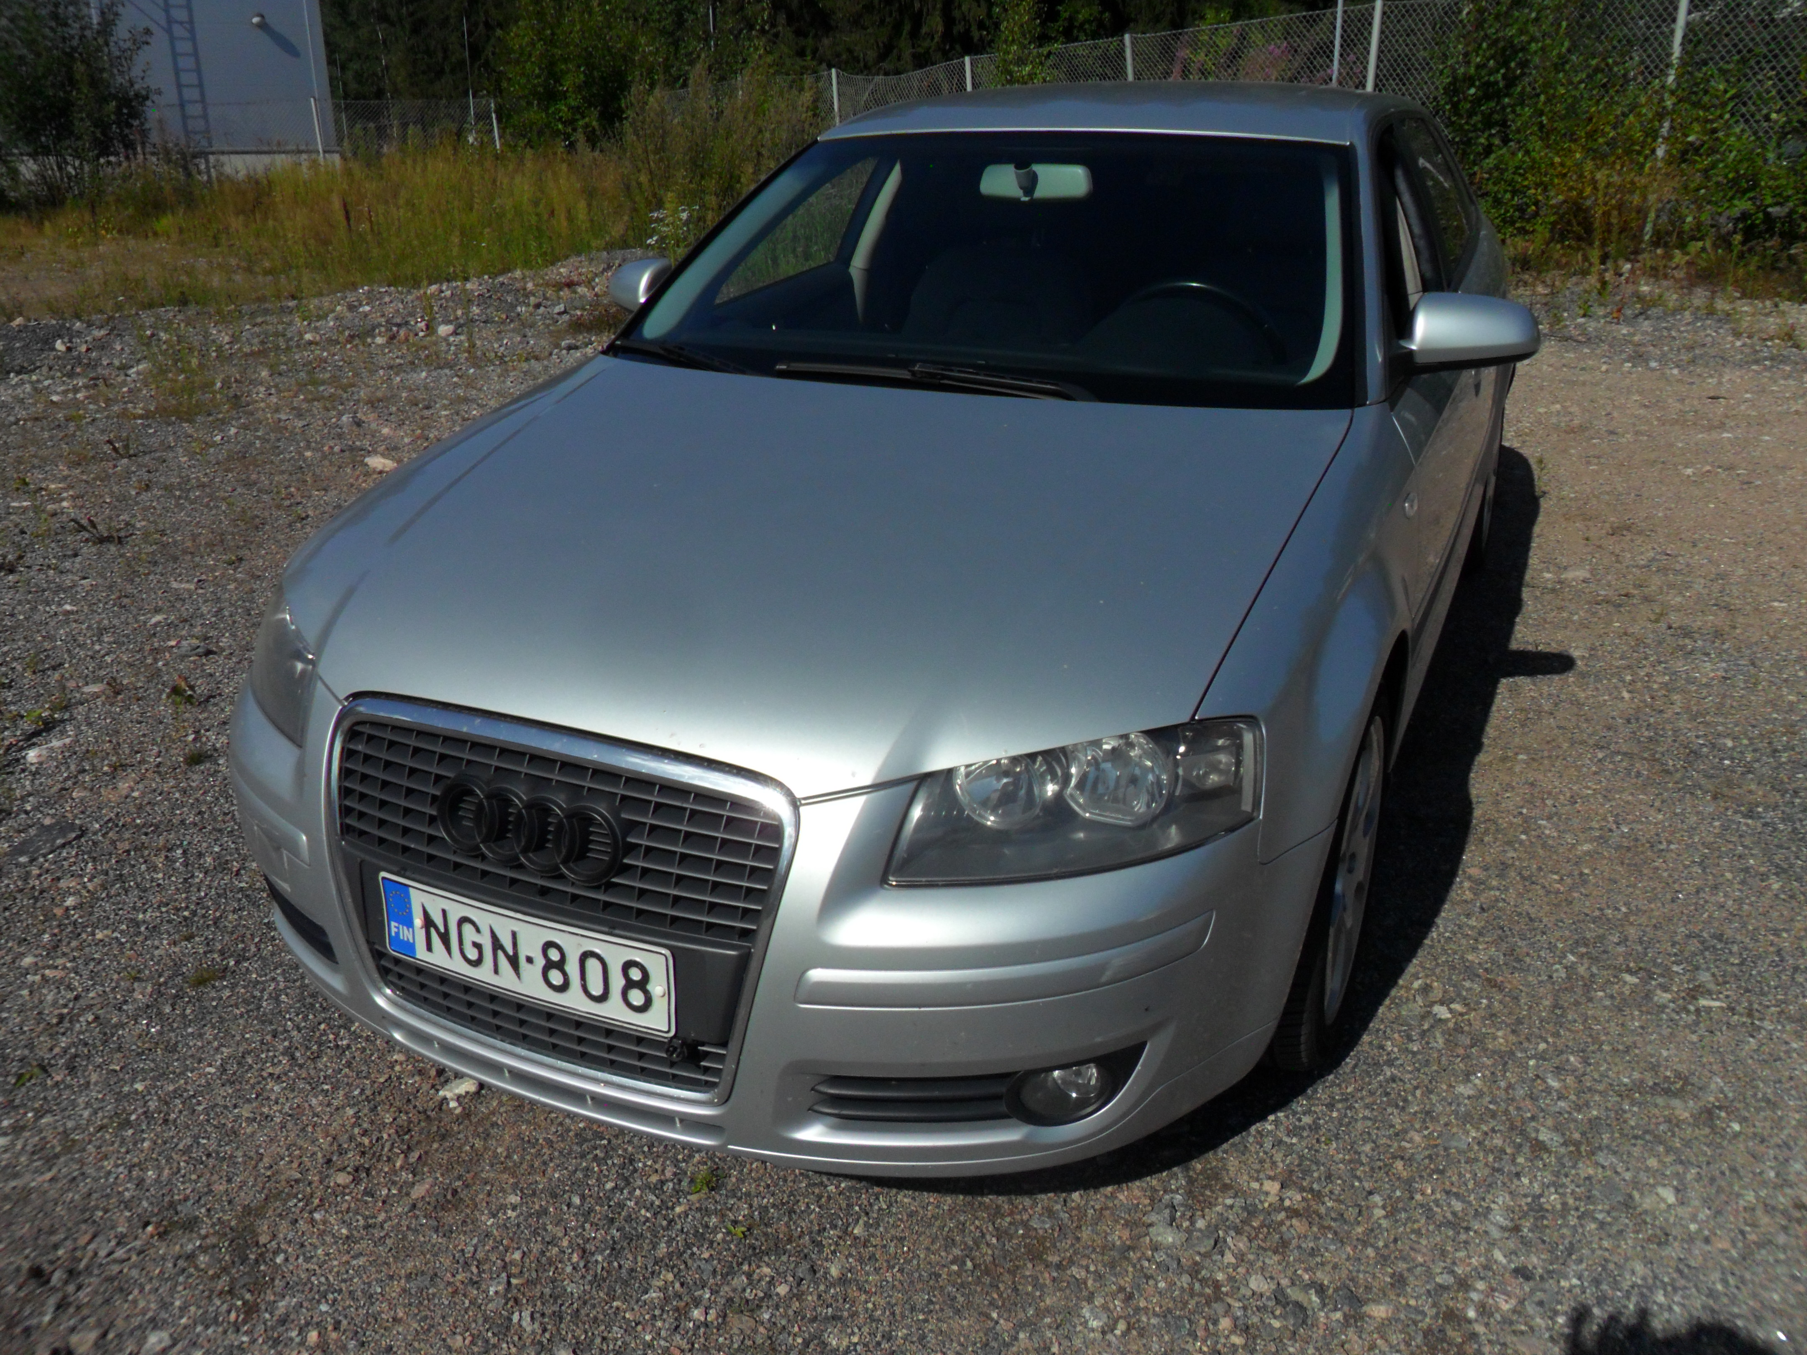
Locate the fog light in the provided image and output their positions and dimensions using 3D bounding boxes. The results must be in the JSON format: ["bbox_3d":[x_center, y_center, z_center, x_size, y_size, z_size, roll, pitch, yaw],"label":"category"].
[{"bbox_3d":[0.194,0.488,1.685,0.118,0.093,0.065,6,22,16],"label":"fog light"}]

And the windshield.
[{"bbox_3d":[0.175,-0.840,2.750,1.450,0.100,0.880,9,54,23],"label":"windshield"}]

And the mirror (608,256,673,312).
[{"bbox_3d":[-0.579,-0.891,3.243,0.225,0.130,0.125,9,23,23],"label":"mirror"}]

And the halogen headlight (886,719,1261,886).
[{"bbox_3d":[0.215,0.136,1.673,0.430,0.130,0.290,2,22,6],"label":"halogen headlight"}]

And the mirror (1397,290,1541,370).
[{"bbox_3d":[1.029,-0.624,2.554,0.225,0.130,0.125,9,23,23],"label":"mirror"}]

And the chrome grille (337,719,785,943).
[{"bbox_3d":[-0.433,0.180,1.725,0.620,0.190,0.075,9,11,23],"label":"chrome grille"}]

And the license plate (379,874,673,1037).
[{"bbox_3d":[-0.464,0.336,1.728,0.442,0.118,0.014,9,20,23],"label":"license plate"}]

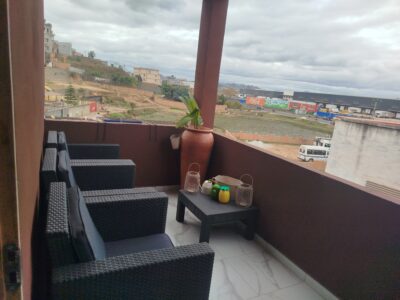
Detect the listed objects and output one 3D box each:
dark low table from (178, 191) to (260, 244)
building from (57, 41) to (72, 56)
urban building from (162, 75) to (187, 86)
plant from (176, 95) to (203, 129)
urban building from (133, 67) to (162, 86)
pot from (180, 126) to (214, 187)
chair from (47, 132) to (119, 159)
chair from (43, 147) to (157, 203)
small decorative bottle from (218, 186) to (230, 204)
[{"bbox_3d":[0.157,0.643,2.751,0.566,0.343,0.580,-1,15,-29],"label":"dark low table"},{"bbox_3d":[-49.918,-37.346,102.535,6.300,6.000,6.300,0,14,-26],"label":"building"},{"bbox_3d":[-16.888,-45.697,183.648,16.000,7.000,10.000,5,13,-6],"label":"urban building"},{"bbox_3d":[-0.120,-0.460,3.268,0.310,0.410,0.290,6,13,-1],"label":"plant"},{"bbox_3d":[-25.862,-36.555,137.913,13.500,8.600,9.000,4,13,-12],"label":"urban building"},{"bbox_3d":[-0.062,0.183,3.412,0.399,0.891,0.399,6,13,-1],"label":"pot"},{"bbox_3d":[-1.132,0.255,2.808,0.699,0.790,0.745,0,15,-27],"label":"chair"},{"bbox_3d":[-0.809,0.438,2.167,0.699,0.790,0.745,0,14,-26],"label":"chair"},{"bbox_3d":[0.242,0.424,2.655,0.109,0.143,0.109,6,13,-1],"label":"small decorative bottle"}]

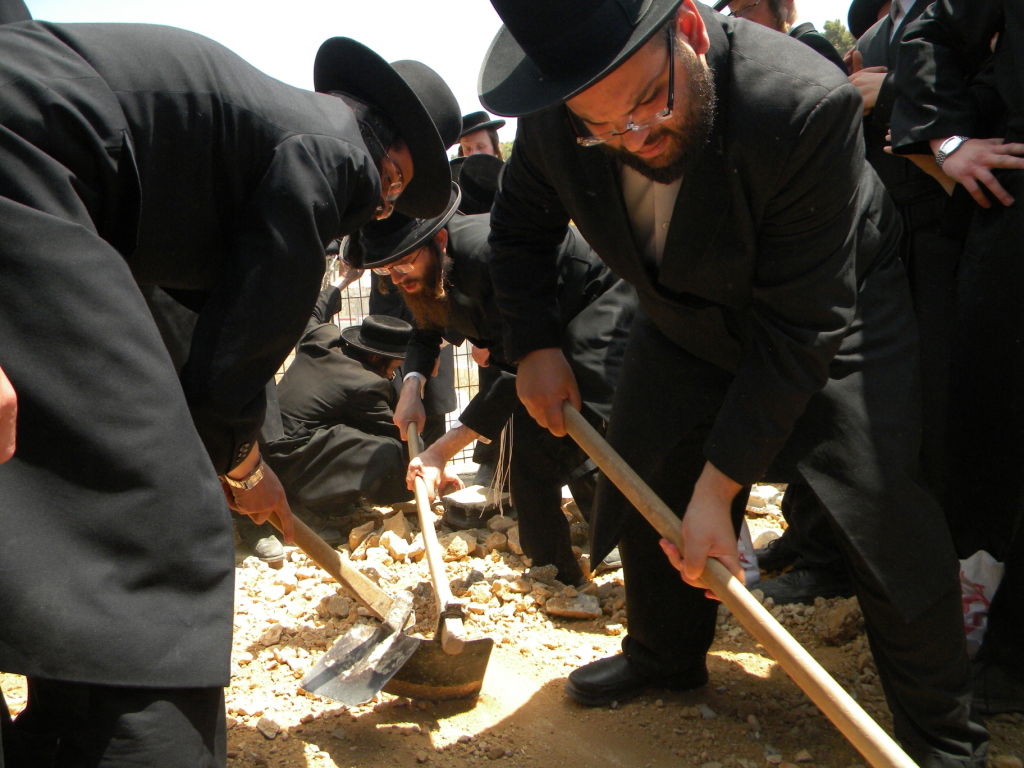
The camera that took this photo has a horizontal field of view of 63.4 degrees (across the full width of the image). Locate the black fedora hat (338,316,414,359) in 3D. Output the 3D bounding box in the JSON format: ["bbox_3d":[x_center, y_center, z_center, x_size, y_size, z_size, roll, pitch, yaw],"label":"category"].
[{"bbox_3d":[-0.455,-0.186,3.050,0.360,0.110,0.330,11,20,0],"label":"black fedora hat"}]

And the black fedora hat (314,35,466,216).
[{"bbox_3d":[-0.187,-0.468,1.430,0.130,0.360,0.330,-43,16,-24],"label":"black fedora hat"}]

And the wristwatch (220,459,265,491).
[{"bbox_3d":[-0.413,0.137,1.270,0.055,0.035,0.065,15,46,40],"label":"wristwatch"}]

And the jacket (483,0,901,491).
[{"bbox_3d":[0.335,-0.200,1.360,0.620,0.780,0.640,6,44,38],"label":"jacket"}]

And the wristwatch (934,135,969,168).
[{"bbox_3d":[0.785,-0.412,1.480,0.052,0.065,0.030,18,25,-48],"label":"wristwatch"}]

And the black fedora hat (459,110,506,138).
[{"bbox_3d":[-0.190,-1.325,4.250,0.330,0.125,0.350,-14,8,26],"label":"black fedora hat"}]

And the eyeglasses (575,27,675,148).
[{"bbox_3d":[0.145,-0.388,1.075,0.140,0.135,0.045,-11,-19,27],"label":"eyeglasses"}]

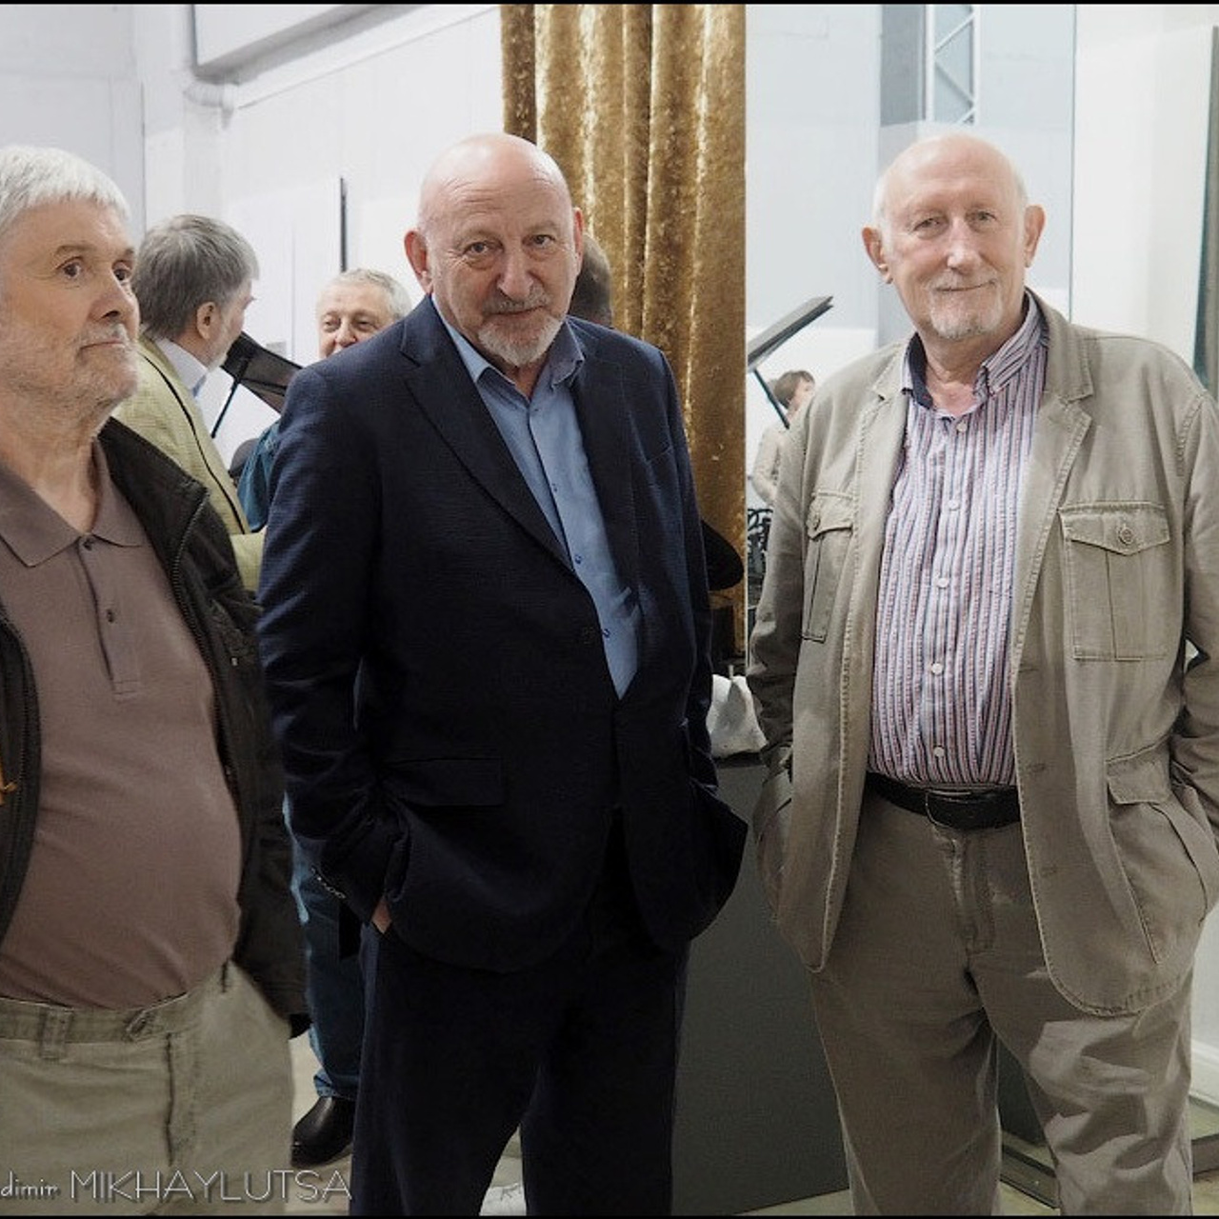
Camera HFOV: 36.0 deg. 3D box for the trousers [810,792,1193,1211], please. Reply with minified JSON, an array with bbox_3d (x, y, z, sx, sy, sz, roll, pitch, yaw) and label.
[{"bbox_3d":[0.470,0.685,2.230,0.450,1.040,0.320,2,6,21],"label":"trousers"}]

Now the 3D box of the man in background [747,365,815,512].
[{"bbox_3d":[1.000,-0.480,10.380,0.360,1.660,0.480,4,7,38],"label":"man in background"}]

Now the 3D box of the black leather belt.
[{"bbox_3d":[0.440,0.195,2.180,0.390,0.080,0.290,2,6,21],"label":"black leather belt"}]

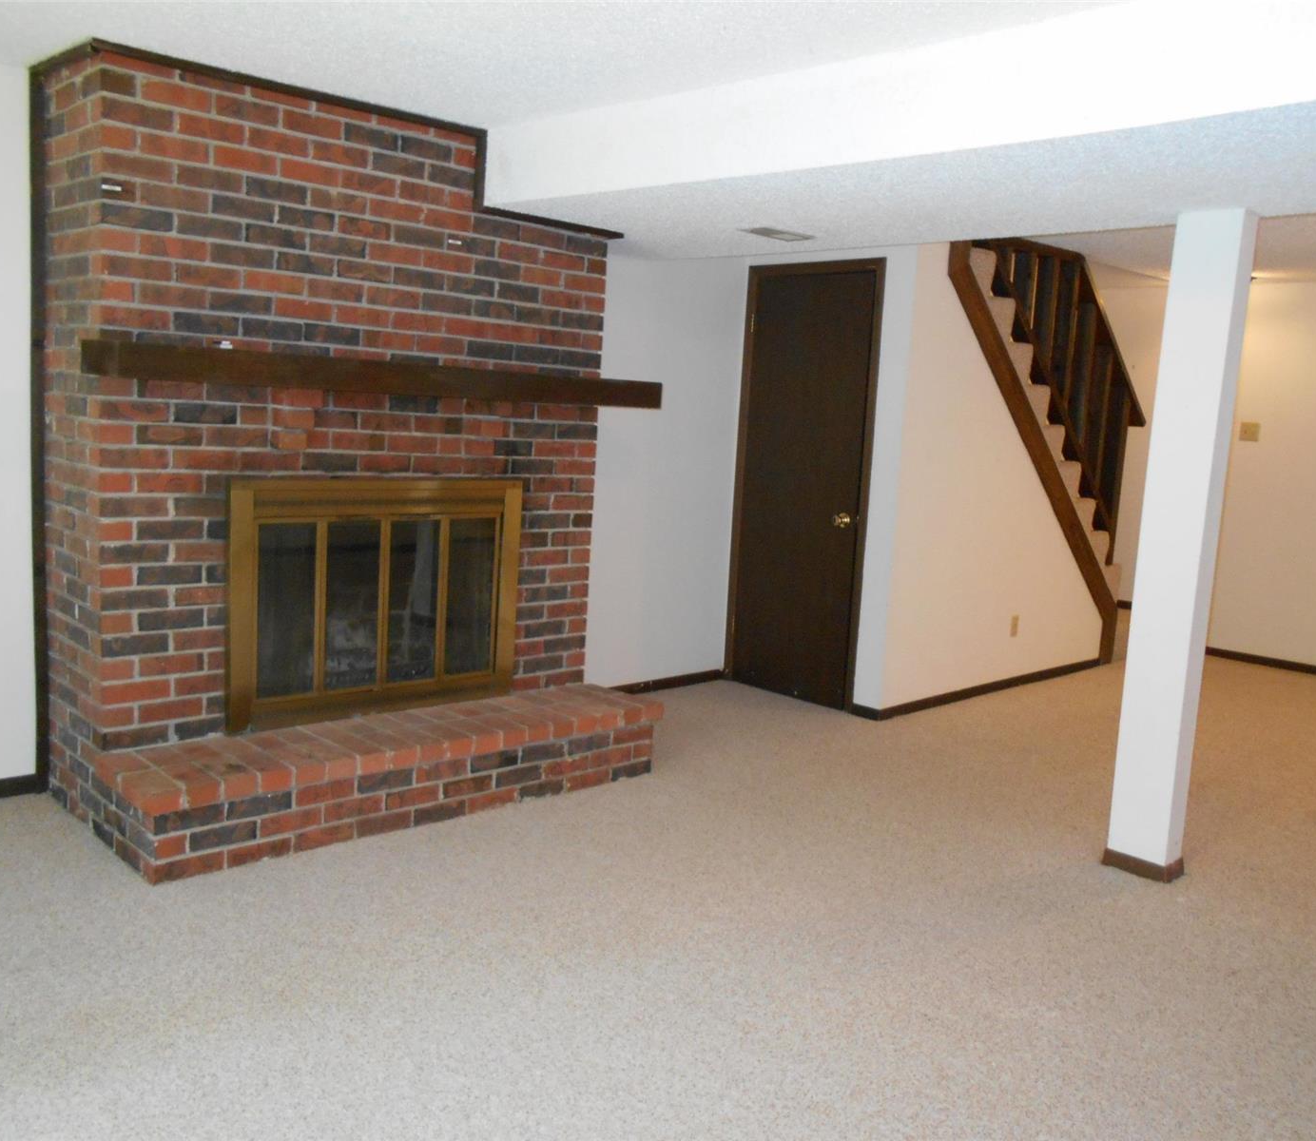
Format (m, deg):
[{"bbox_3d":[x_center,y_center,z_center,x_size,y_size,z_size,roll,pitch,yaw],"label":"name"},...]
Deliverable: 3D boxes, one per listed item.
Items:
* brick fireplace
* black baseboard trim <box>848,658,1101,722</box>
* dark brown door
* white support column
[{"bbox_3d":[-0.922,-0.362,3.846,1.855,2.226,0.901,-3,10,-43],"label":"brick fireplace"},{"bbox_3d":[1.789,0.602,6.095,2.245,0.068,0.150,-3,10,-43],"label":"black baseboard trim"},{"bbox_3d":[0.702,-0.405,5.567,0.050,2.074,0.748,-3,10,-43],"label":"dark brown door"},{"bbox_3d":[1.591,-0.054,3.484,0.140,2.006,0.205,-3,10,-43],"label":"white support column"}]

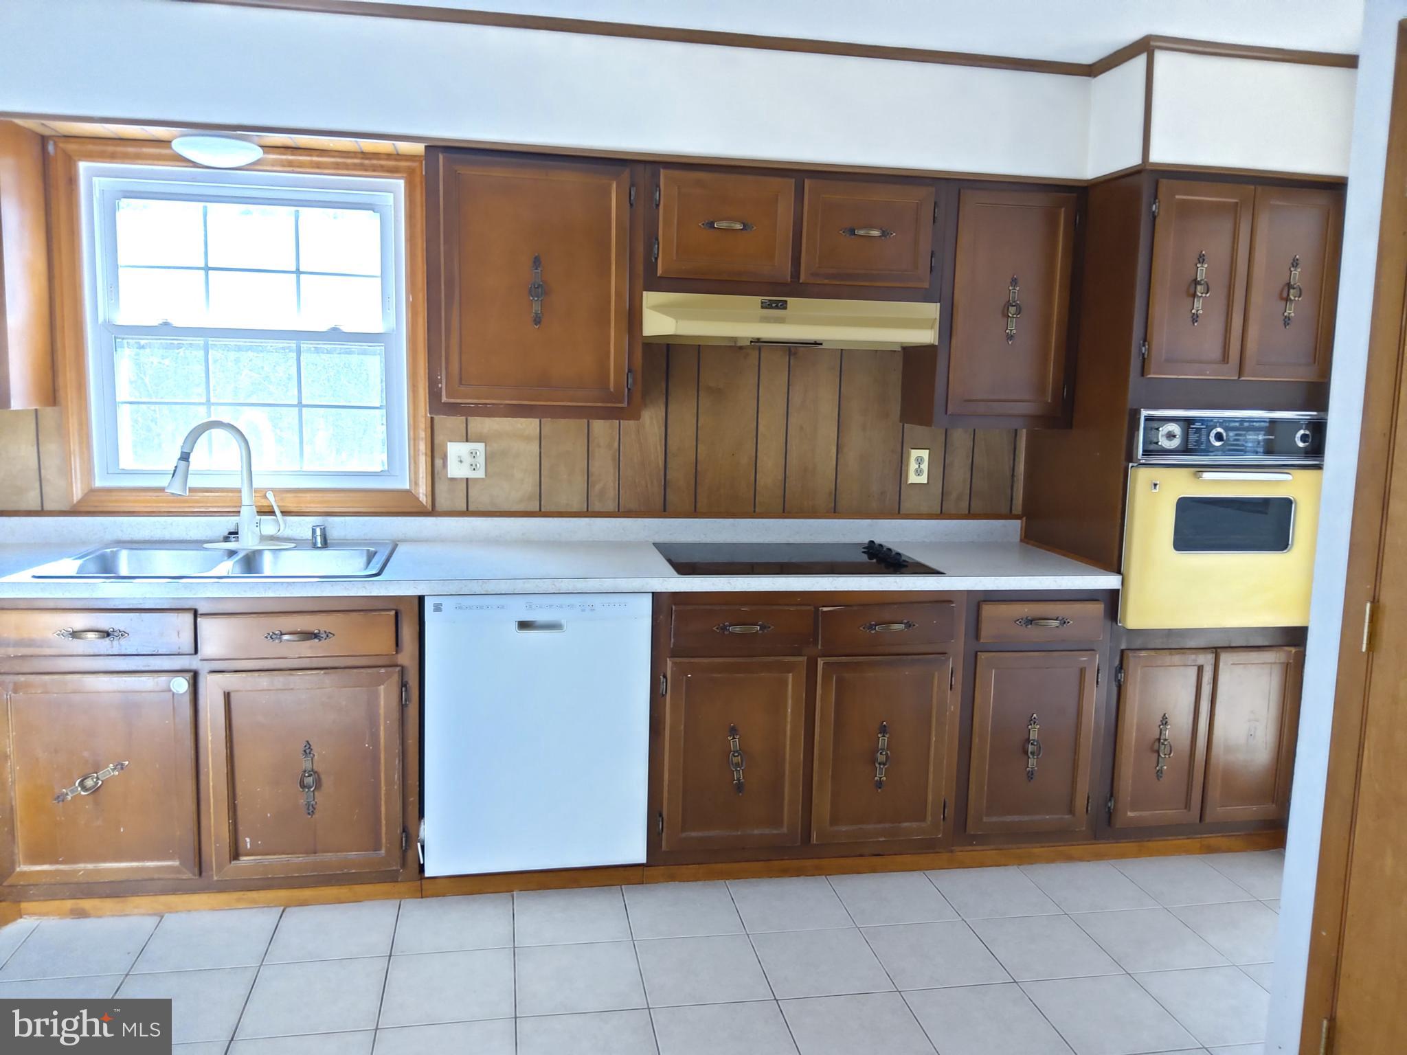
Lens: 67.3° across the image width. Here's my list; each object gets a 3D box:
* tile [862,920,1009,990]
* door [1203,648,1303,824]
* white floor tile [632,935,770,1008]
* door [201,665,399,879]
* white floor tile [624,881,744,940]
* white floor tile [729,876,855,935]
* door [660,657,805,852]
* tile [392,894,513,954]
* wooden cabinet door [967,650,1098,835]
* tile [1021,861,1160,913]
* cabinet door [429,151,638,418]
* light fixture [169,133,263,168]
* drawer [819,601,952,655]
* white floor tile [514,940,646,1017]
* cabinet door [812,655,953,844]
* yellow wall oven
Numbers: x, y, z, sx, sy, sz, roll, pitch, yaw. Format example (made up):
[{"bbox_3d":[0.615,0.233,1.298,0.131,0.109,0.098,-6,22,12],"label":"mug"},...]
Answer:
[{"bbox_3d":[0.597,1.108,2.739,0.303,0.010,0.303,0,8,-10],"label":"tile"},{"bbox_3d":[1.717,0.649,3.296,0.300,0.561,0.025,0,7,-10],"label":"door"},{"bbox_3d":[-0.005,1.106,2.635,0.301,0.009,0.301,0,8,-10],"label":"white floor tile"},{"bbox_3d":[-1.048,0.654,2.804,0.480,0.565,0.025,0,7,-10],"label":"door"},{"bbox_3d":[-0.058,1.065,2.929,0.303,0.010,0.297,0,8,-10],"label":"white floor tile"},{"bbox_3d":[0.244,1.066,2.982,0.301,0.009,0.295,0,8,-10],"label":"white floor tile"},{"bbox_3d":[0.091,0.645,3.006,0.402,0.559,0.025,0,7,-10],"label":"door"},{"bbox_3d":[-0.659,1.061,2.820,0.303,0.010,0.297,0,8,-10],"label":"tile"},{"bbox_3d":[0.987,0.644,3.165,0.383,0.556,0.025,0,7,-10],"label":"wooden cabinet door"},{"bbox_3d":[1.145,1.070,3.140,0.301,0.009,0.295,0,8,-10],"label":"tile"},{"bbox_3d":[-0.475,-0.683,3.013,0.575,0.712,0.027,0,8,-10],"label":"cabinet door"},{"bbox_3d":[-1.355,-1.050,2.966,0.244,0.091,0.244,0,8,-10],"label":"light fixture"},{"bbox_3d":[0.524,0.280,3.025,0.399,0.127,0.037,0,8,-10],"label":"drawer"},{"bbox_3d":[-0.305,1.104,2.582,0.301,0.009,0.301,0,8,-10],"label":"white floor tile"},{"bbox_3d":[0.520,0.648,3.083,0.401,0.554,0.025,0,7,-10],"label":"cabinet door"},{"bbox_3d":[1.512,-0.054,3.388,0.652,0.646,0.560,0,8,-10],"label":"yellow wall oven"}]

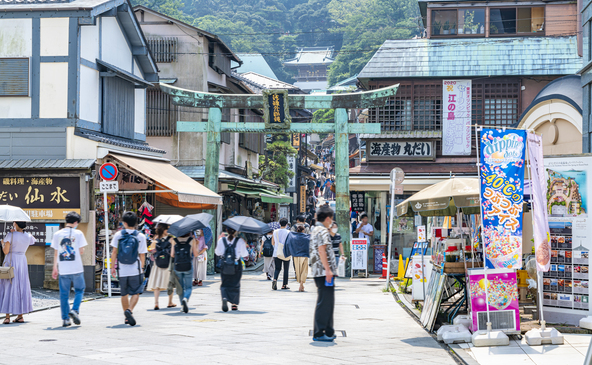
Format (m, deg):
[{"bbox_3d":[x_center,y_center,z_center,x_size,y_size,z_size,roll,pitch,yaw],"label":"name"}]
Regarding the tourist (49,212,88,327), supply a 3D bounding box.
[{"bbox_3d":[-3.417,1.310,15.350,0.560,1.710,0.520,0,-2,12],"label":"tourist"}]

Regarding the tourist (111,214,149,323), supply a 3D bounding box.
[{"bbox_3d":[-2.515,1.299,15.400,0.550,1.710,0.550,0,-2,10],"label":"tourist"}]

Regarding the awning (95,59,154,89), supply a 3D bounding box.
[{"bbox_3d":[-4.355,-2.762,26.200,0.600,0.450,2.750,0,-2,12],"label":"awning"}]

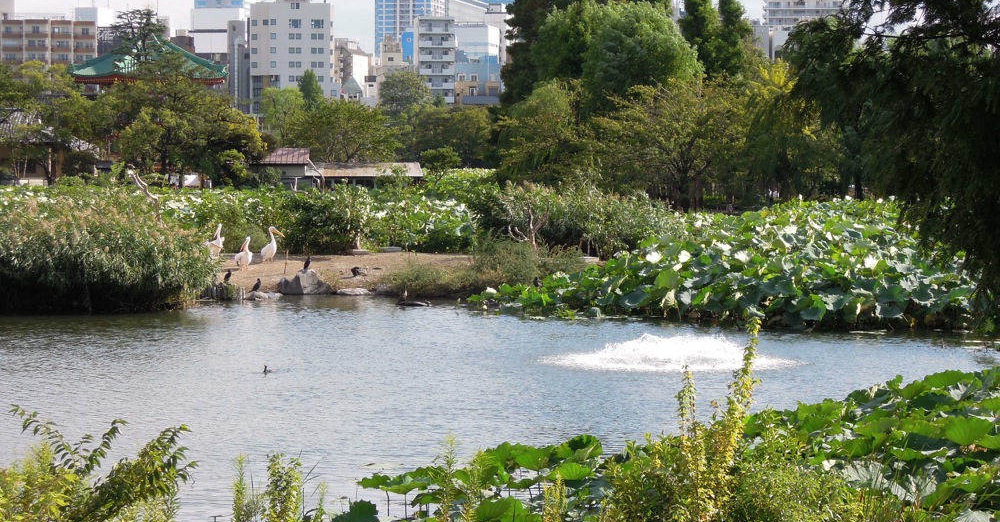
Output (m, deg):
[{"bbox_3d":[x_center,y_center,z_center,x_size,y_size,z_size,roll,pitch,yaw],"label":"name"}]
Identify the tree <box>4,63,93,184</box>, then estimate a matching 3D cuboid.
[{"bbox_3d":[-33.968,-10.151,184.735,6.800,9.541,6.500,0,2,0],"label":"tree"}]

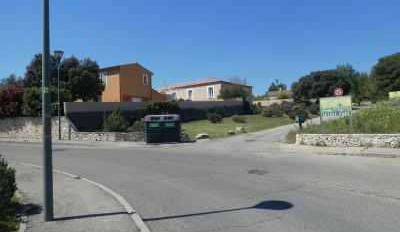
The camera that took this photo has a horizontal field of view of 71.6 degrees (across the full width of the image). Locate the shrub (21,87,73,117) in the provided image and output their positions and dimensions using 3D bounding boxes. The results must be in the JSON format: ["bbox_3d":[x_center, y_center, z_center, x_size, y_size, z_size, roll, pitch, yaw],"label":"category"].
[{"bbox_3d":[-9.899,-0.909,18.000,3.150,1.970,2.000,0,1,0],"label":"shrub"}]

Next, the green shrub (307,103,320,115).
[{"bbox_3d":[15.144,-1.001,37.000,2.000,1.650,1.900,-1,0,22],"label":"green shrub"}]

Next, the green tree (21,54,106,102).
[{"bbox_3d":[-11.076,-2.799,22.500,6.450,4.610,5.800,0,1,0],"label":"green tree"}]

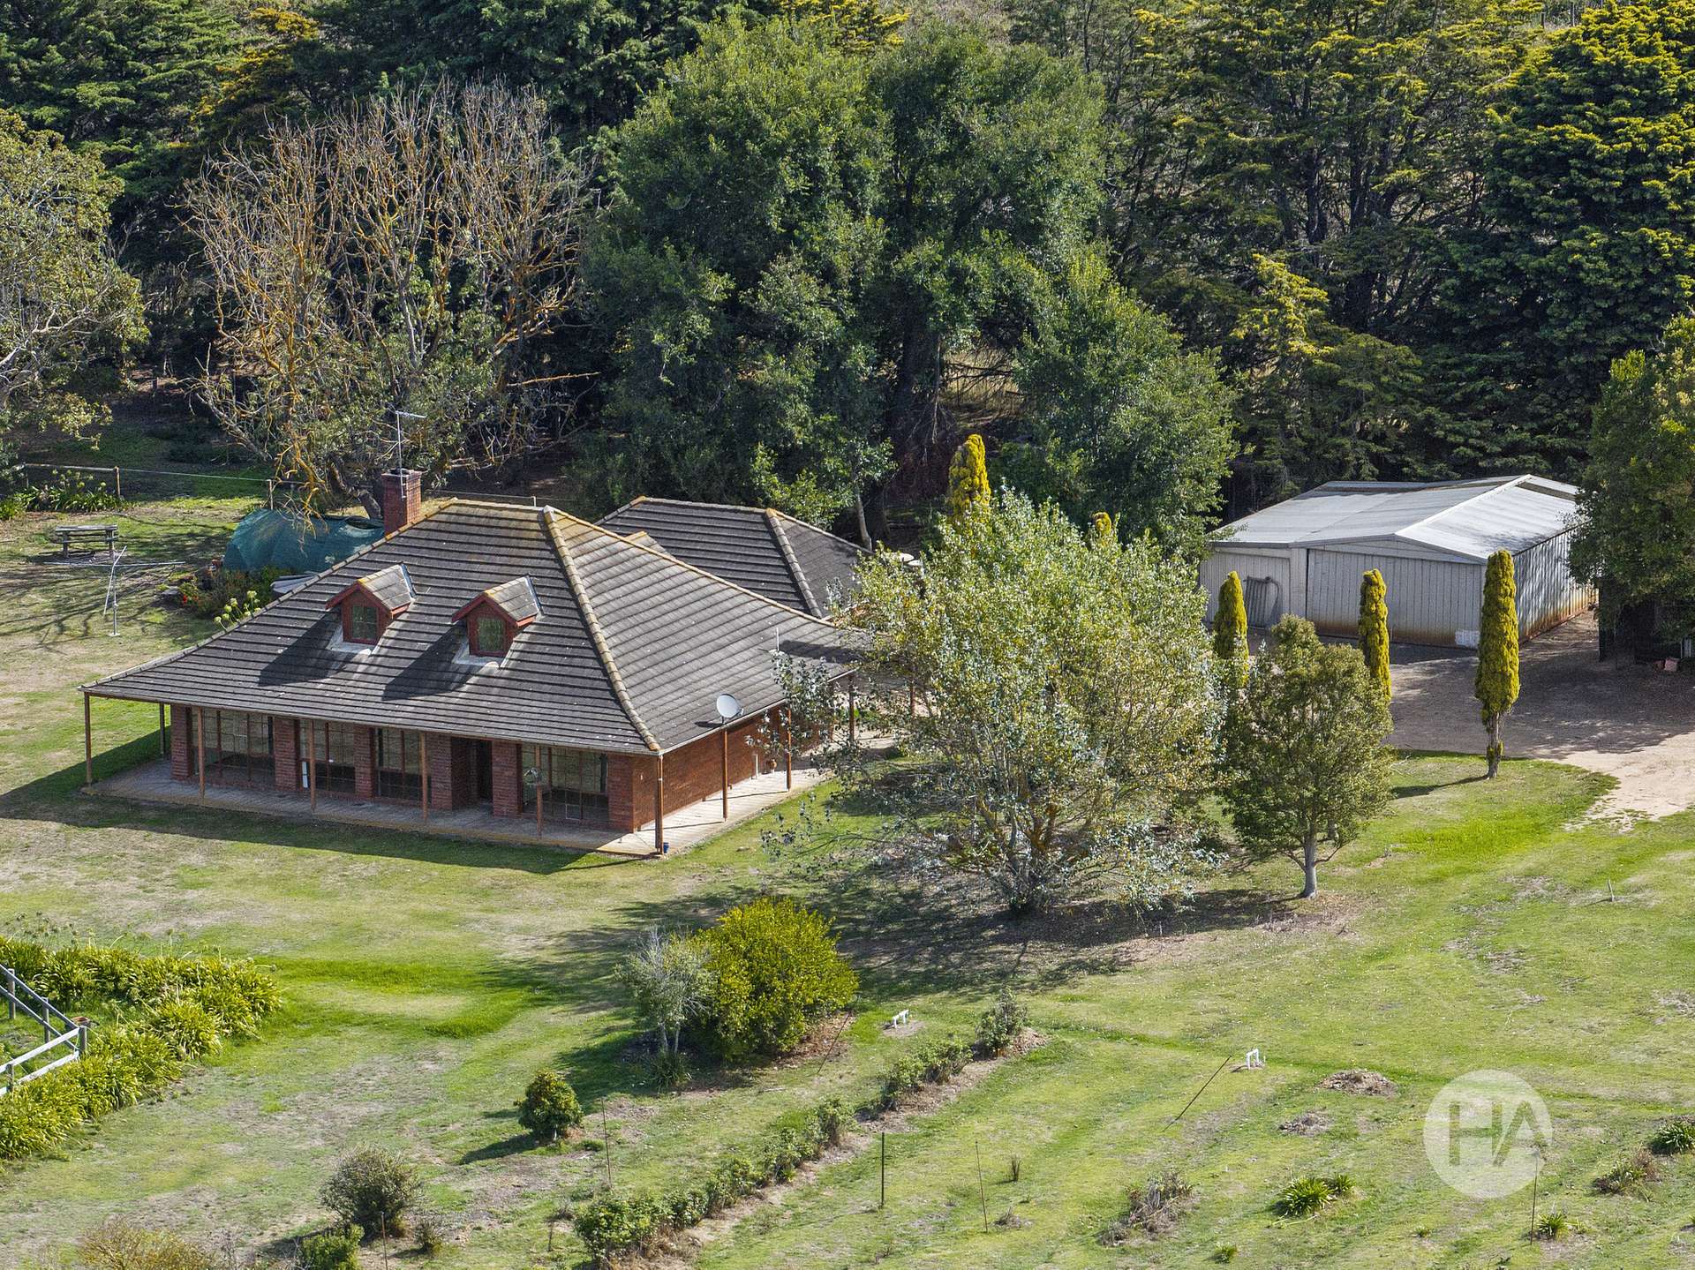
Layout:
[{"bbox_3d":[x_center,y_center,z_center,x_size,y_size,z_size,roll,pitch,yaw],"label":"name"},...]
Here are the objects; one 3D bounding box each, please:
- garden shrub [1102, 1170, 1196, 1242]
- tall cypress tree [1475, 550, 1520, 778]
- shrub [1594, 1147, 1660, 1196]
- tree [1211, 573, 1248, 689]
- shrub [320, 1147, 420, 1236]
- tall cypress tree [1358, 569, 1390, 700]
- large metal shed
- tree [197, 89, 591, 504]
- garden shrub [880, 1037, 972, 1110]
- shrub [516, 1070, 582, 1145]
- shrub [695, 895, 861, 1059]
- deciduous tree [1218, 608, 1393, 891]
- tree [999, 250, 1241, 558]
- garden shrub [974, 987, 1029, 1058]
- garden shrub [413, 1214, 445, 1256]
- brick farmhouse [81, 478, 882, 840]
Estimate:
[{"bbox_3d":[6.380,12.021,166.199,1.600,0.850,2.100,6,14,27],"label":"garden shrub"},{"bbox_3d":[16.773,0.740,203.277,1.150,6.000,1.150,-1,13,0],"label":"tall cypress tree"},{"bbox_3d":[17.017,11.689,172.019,1.388,0.700,1.388,0,12,0],"label":"shrub"},{"bbox_3d":[10.219,0.875,206.652,1.079,5.195,1.079,0,12,0],"label":"tree"},{"bbox_3d":[-10.250,11.889,169.020,2.161,1.860,2.053,0,12,0],"label":"shrub"},{"bbox_3d":[13.979,0.841,206.644,0.940,5.266,0.940,0,12,0],"label":"tall cypress tree"},{"bbox_3d":[16.097,-2.360,223.205,9.300,3.150,9.000,6,14,29],"label":"large metal shed"},{"bbox_3d":[-13.838,-9.908,236.940,12.298,13.313,11.314,0,12,0],"label":"tree"},{"bbox_3d":[1.757,9.754,176.211,1.000,0.900,2.800,6,14,27],"label":"garden shrub"},{"bbox_3d":[-6.555,10.268,172.985,1.450,1.500,1.350,-1,13,0],"label":"shrub"},{"bbox_3d":[-1.696,7.768,181.447,3.789,3.427,3.599,0,12,0],"label":"shrub"},{"bbox_3d":[11.284,3.025,192.512,4.157,7.040,3.950,0,12,0],"label":"deciduous tree"},{"bbox_3d":[7.931,-6.203,228.654,6.716,9.617,6.380,0,12,0],"label":"tree"},{"bbox_3d":[3.519,8.861,181.180,1.250,1.449,1.187,0,12,0],"label":"garden shrub"},{"bbox_3d":[-8.755,12.520,164.996,0.660,0.750,0.620,-1,13,0],"label":"garden shrub"},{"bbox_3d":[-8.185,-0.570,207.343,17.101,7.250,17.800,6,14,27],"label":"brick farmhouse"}]

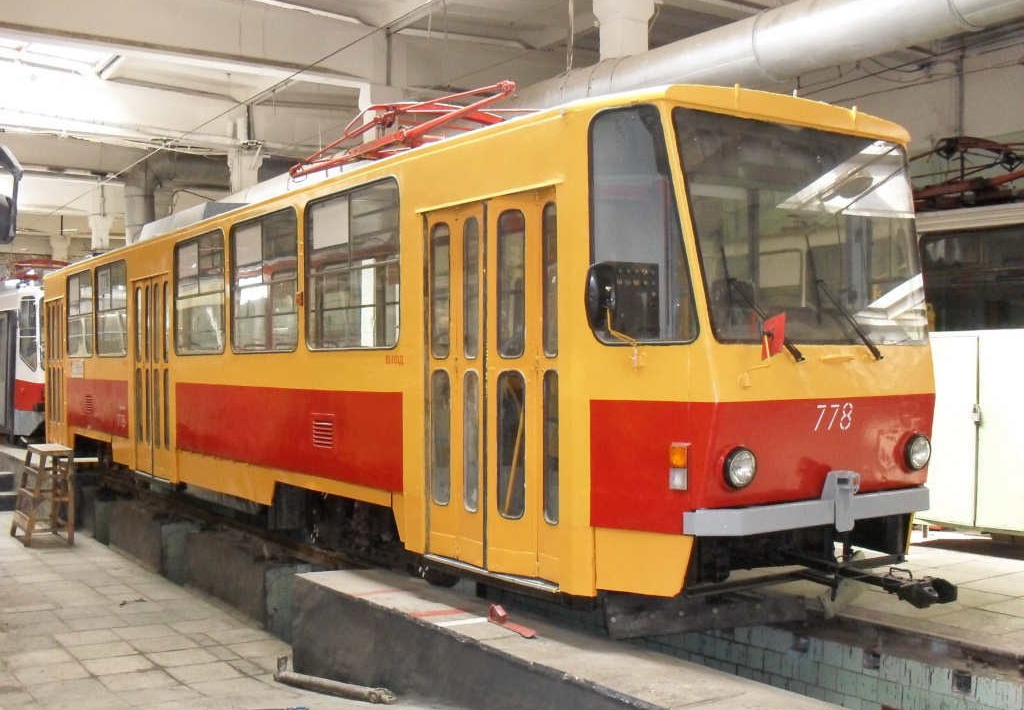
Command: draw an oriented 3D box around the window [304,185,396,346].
[{"bbox_3d":[-1.107,-0.580,7.693,0.060,1.109,1.509,0,0,-33],"label":"window"}]

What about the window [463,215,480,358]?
[{"bbox_3d":[-0.223,-0.380,6.441,0.040,0.812,0.168,0,0,-36],"label":"window"}]

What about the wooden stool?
[{"bbox_3d":[-6.044,1.787,14.431,0.561,1.173,1.142,0,0,-33],"label":"wooden stool"}]

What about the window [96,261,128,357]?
[{"bbox_3d":[-4.696,-0.522,13.194,0.060,1.119,1.487,0,0,-33],"label":"window"}]

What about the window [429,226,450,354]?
[{"bbox_3d":[-0.421,-0.381,6.711,0.040,0.811,0.215,0,0,-36],"label":"window"}]

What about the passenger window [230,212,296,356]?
[{"bbox_3d":[-2.086,-0.590,9.434,0.040,1.139,1.571,0,0,-33],"label":"passenger window"}]

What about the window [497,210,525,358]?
[{"bbox_3d":[-0.006,-0.398,6.281,0.040,0.818,0.224,0,0,-45],"label":"window"}]

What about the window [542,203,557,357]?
[{"bbox_3d":[0.210,-0.388,5.849,0.040,0.813,0.134,0,0,-36],"label":"window"}]

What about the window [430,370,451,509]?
[{"bbox_3d":[-0.437,0.506,6.870,0.040,0.822,0.204,0,0,-41],"label":"window"}]

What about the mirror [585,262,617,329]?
[{"bbox_3d":[0.426,-0.289,5.408,0.165,0.320,0.080,0,0,-21],"label":"mirror"}]

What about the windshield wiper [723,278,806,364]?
[{"bbox_3d":[1.231,-0.167,5.465,0.456,0.420,0.060,0,-9,-33],"label":"windshield wiper"}]

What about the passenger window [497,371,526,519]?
[{"bbox_3d":[-0.004,0.504,6.282,0.040,0.824,0.229,0,0,-45],"label":"passenger window"}]

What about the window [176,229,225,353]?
[{"bbox_3d":[-3.024,-0.576,10.880,0.040,1.139,1.550,0,0,-33],"label":"window"}]

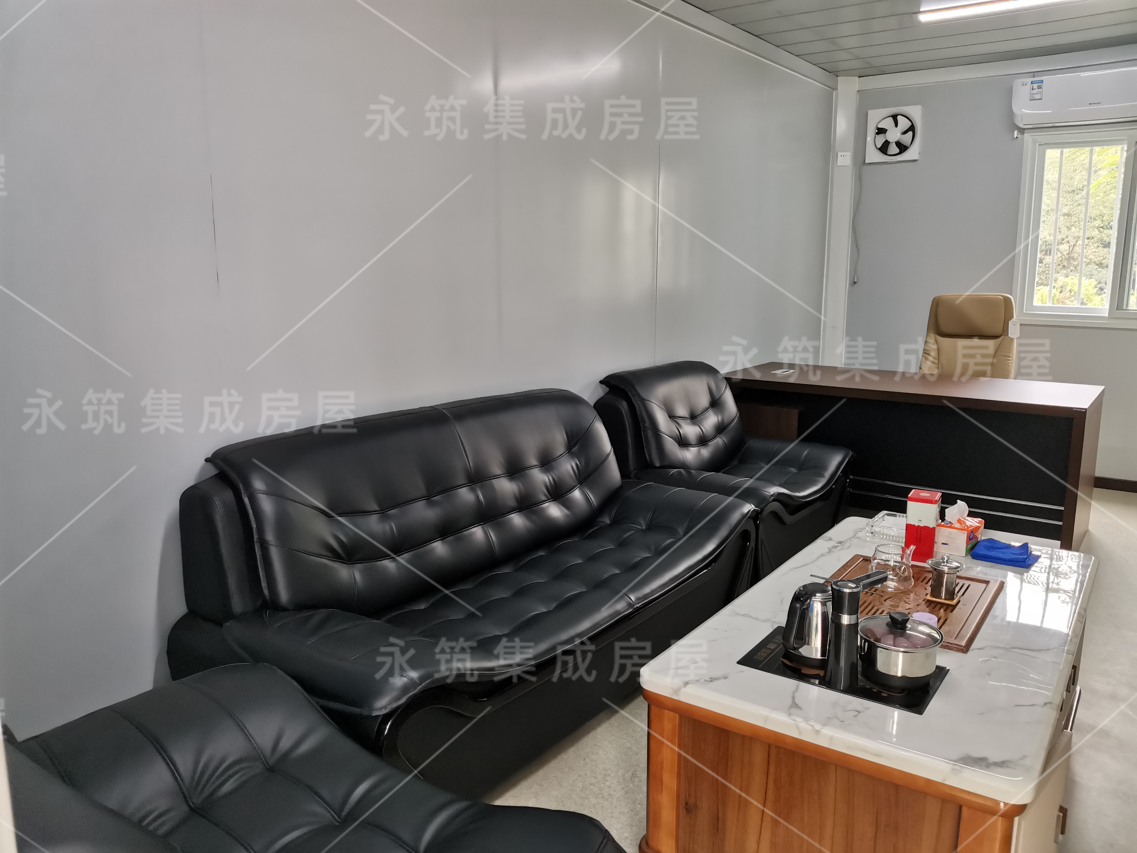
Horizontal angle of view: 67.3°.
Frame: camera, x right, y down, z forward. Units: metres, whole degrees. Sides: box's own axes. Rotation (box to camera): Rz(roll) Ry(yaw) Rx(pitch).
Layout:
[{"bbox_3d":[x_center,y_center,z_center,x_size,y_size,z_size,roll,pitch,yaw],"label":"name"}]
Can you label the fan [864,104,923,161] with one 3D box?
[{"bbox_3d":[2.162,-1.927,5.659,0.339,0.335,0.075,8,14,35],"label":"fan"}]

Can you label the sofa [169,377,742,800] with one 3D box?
[{"bbox_3d":[-0.154,0.425,2.825,0.800,0.900,1.990,8,14,35],"label":"sofa"}]

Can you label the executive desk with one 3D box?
[{"bbox_3d":[1.776,0.131,4.634,1.795,0.760,0.810,8,14,35],"label":"executive desk"}]

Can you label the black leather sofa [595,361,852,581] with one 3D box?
[{"bbox_3d":[0.782,0.175,4.092,0.800,0.890,1.130,8,14,35],"label":"black leather sofa"}]

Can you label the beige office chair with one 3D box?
[{"bbox_3d":[2.384,-0.183,5.103,0.660,1.190,0.680,4,12,23],"label":"beige office chair"}]

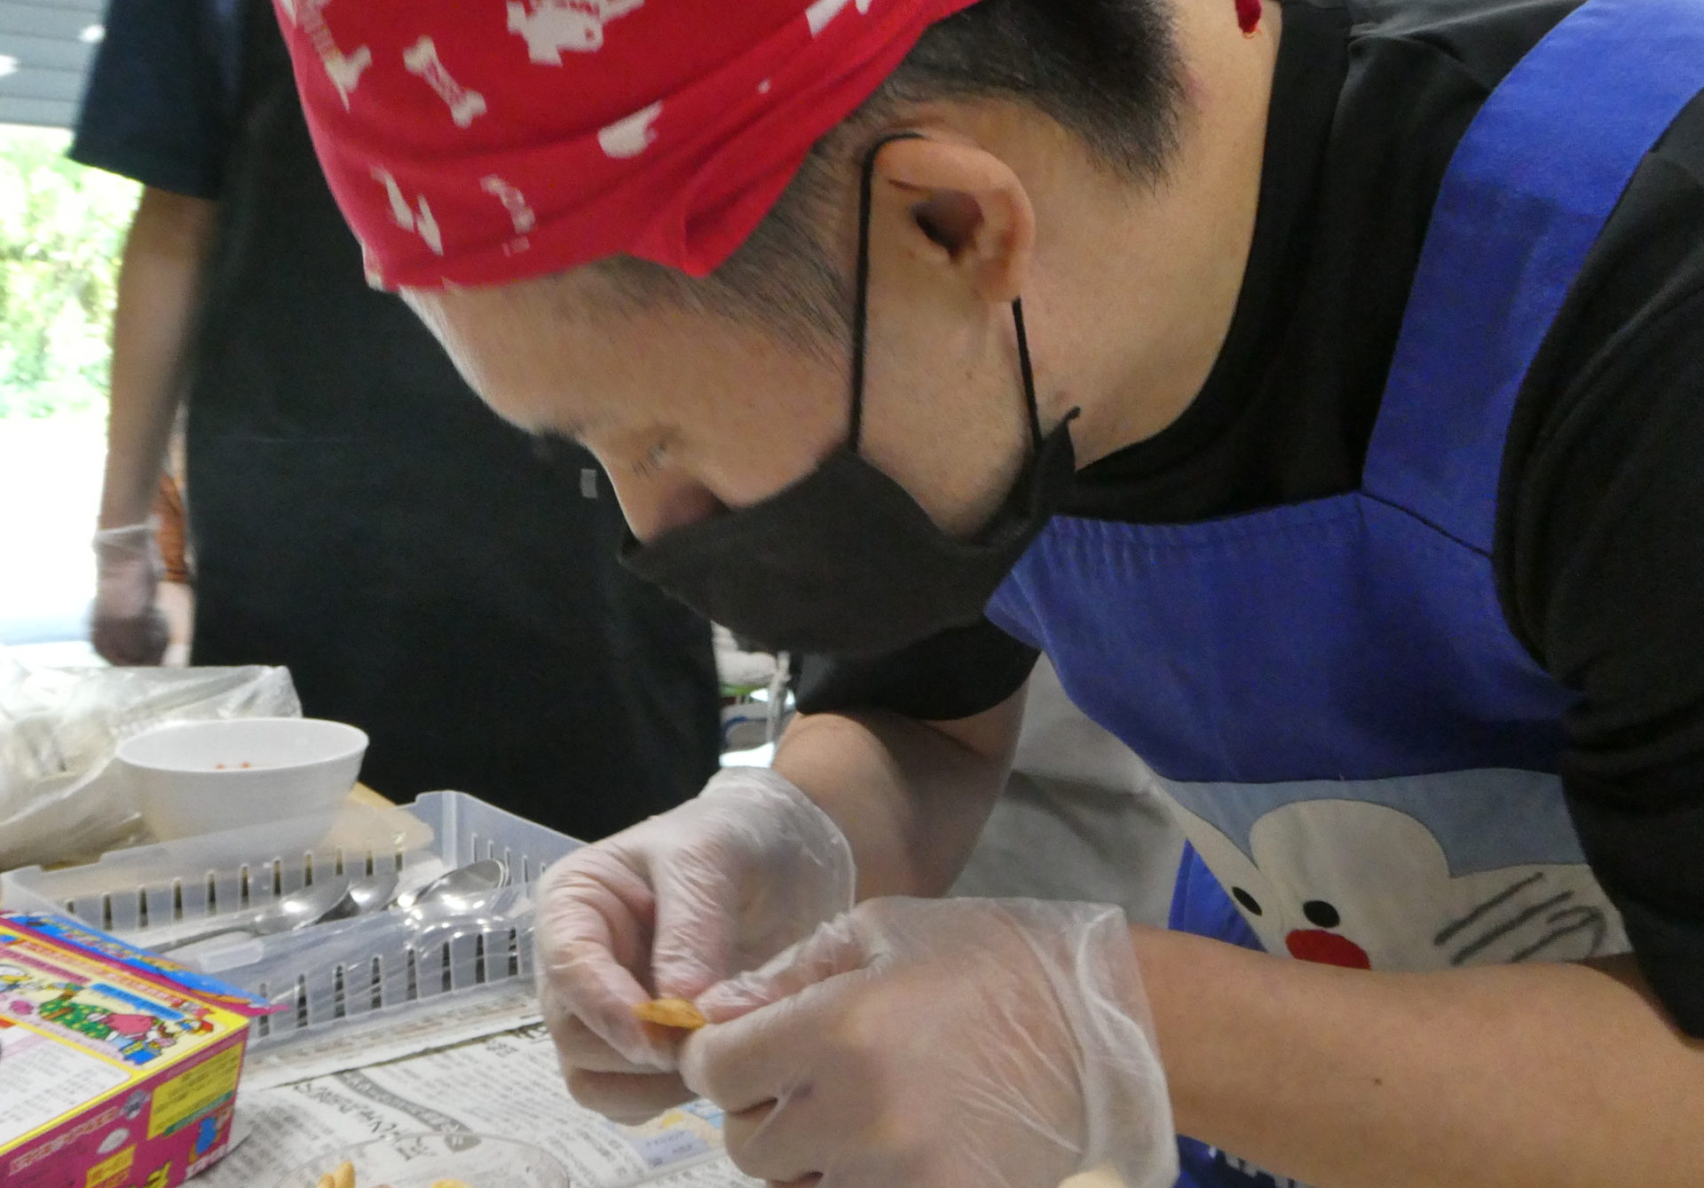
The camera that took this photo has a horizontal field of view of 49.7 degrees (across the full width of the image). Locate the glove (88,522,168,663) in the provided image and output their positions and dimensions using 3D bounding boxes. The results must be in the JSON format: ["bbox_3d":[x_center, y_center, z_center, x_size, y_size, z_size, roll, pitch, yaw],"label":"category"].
[{"bbox_3d":[-0.479,0.004,1.220,0.056,0.105,0.080,0,7,-11],"label":"glove"}]

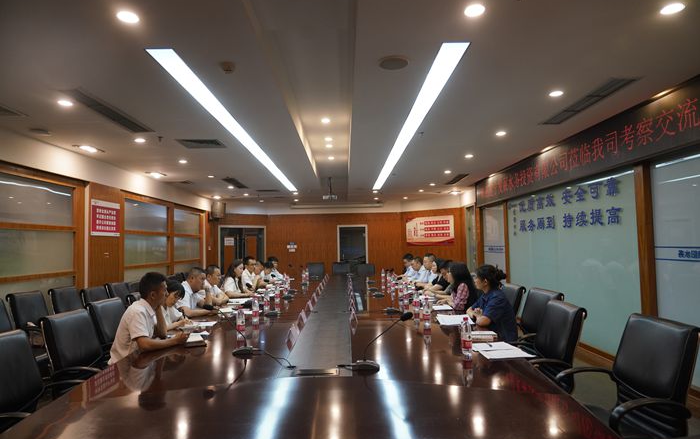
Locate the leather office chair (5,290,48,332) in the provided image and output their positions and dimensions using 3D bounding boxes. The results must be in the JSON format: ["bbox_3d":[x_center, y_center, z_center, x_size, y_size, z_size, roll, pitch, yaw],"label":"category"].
[{"bbox_3d":[-3.100,1.263,4.813,0.660,1.010,0.610,-1,-3,1],"label":"leather office chair"}]

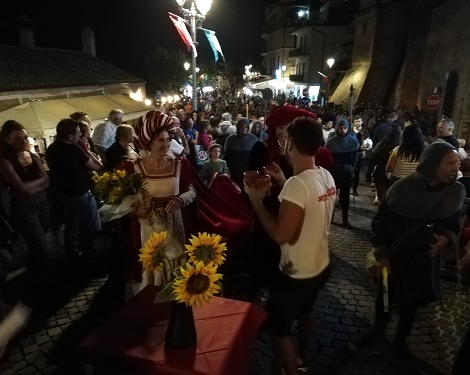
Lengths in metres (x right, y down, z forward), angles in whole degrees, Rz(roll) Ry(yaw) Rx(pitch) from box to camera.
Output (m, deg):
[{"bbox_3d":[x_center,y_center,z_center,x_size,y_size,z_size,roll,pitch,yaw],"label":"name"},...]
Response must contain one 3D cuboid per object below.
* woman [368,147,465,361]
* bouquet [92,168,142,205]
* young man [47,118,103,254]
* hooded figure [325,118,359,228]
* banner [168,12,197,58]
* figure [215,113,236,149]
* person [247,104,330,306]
[{"bbox_3d":[1.415,0.469,2.928,0.600,1.650,0.460,-3,14,-11],"label":"woman"},{"bbox_3d":[-1.093,-0.049,3.463,0.420,0.310,0.340,-3,14,-11],"label":"bouquet"},{"bbox_3d":[-1.968,0.034,4.603,0.420,1.720,0.540,-10,17,-36],"label":"young man"},{"bbox_3d":[1.656,-0.227,5.785,0.530,1.680,0.420,3,14,11],"label":"hooded figure"},{"bbox_3d":[-1.311,-3.796,9.376,0.350,1.040,0.850,12,18,40],"label":"banner"},{"bbox_3d":[-0.173,-0.672,7.653,0.500,1.680,0.380,1,13,6],"label":"figure"},{"bbox_3d":[0.516,0.174,3.691,0.700,1.870,0.520,-1,13,-6],"label":"person"}]

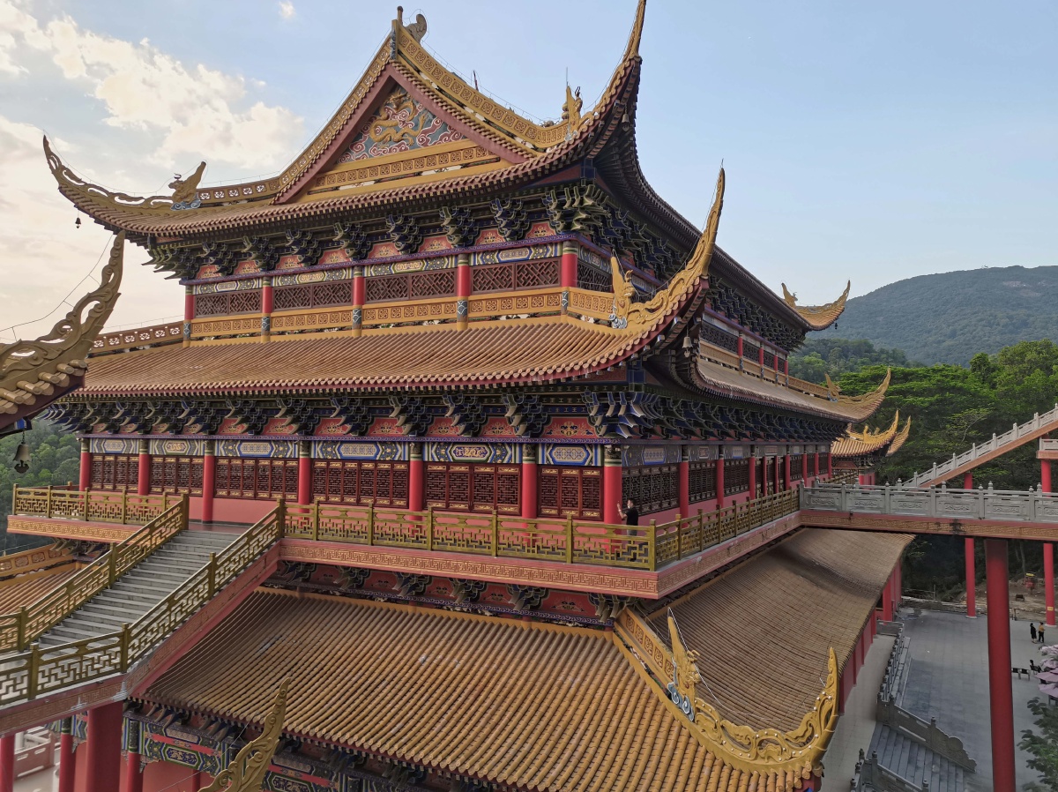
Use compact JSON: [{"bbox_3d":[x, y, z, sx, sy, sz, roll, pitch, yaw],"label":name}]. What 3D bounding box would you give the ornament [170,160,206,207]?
[{"bbox_3d":[-15.442,-9.488,35.849,1.568,2.332,0.490,2,-3,-17],"label":"ornament"}]

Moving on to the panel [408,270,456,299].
[{"bbox_3d":[-3.587,-4.134,29.622,2.085,0.965,0.120,-1,-4,28],"label":"panel"}]

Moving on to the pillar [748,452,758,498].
[{"bbox_3d":[10.735,3.935,38.466,0.460,3.067,0.460,-1,-4,28],"label":"pillar"}]

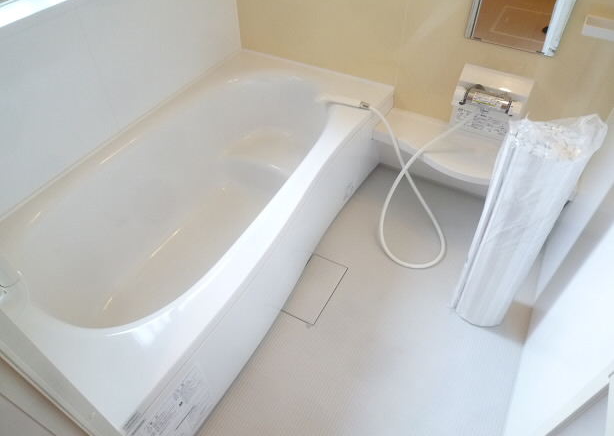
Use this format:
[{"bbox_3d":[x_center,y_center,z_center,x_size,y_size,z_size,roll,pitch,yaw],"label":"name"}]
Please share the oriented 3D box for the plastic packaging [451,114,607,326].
[{"bbox_3d":[0.627,0.052,1.304,0.190,0.760,0.175,20,48,22],"label":"plastic packaging"}]

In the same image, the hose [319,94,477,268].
[{"bbox_3d":[0.309,-0.186,1.747,0.650,0.460,0.460,22,51,20],"label":"hose"}]

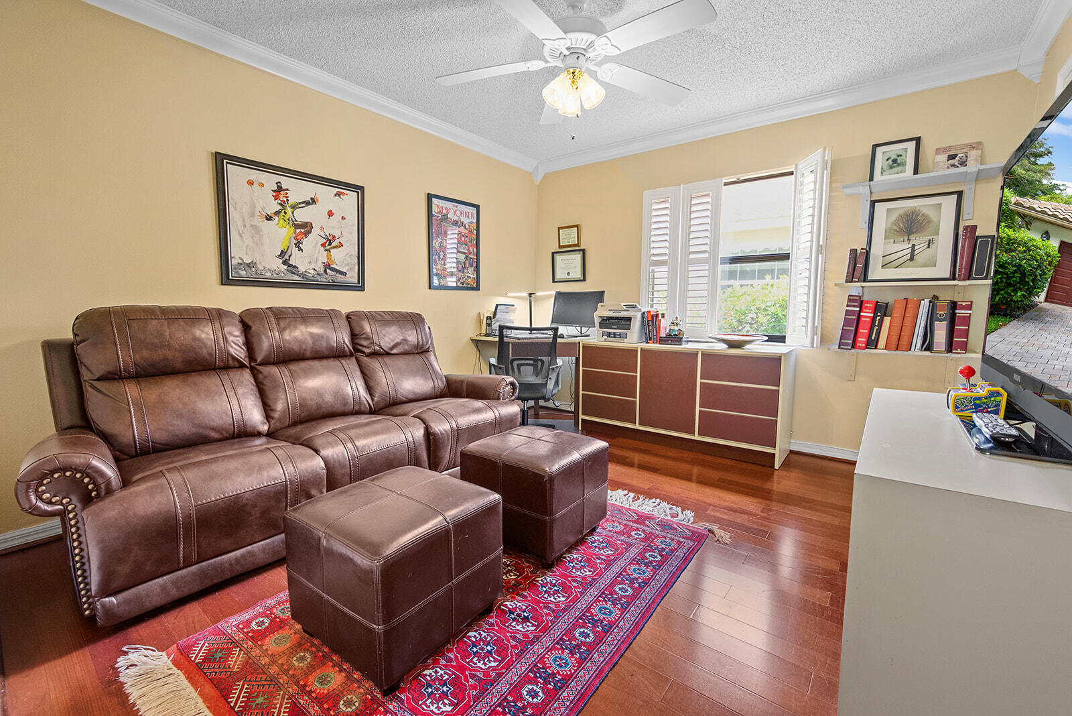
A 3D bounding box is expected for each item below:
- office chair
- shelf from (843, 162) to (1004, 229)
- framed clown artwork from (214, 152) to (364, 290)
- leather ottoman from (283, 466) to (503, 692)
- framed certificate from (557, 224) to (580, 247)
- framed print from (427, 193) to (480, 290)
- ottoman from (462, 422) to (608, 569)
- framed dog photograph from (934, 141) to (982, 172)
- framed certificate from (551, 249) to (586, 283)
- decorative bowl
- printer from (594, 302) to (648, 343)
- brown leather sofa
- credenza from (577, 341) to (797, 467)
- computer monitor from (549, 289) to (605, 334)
[{"bbox_3d":[-0.076,0.186,3.640,0.600,0.900,0.600,1,6,4],"label":"office chair"},{"bbox_3d":[2.260,-0.943,2.672,0.705,0.243,0.236,5,8,38],"label":"shelf"},{"bbox_3d":[-1.428,-0.767,2.699,0.036,0.688,0.838,5,8,38],"label":"framed clown artwork"},{"bbox_3d":[-0.447,0.644,1.450,0.470,0.425,0.470,5,7,35],"label":"leather ottoman"},{"bbox_3d":[0.324,-1.167,4.317,0.237,0.200,0.027,5,8,38],"label":"framed certificate"},{"bbox_3d":[-0.666,-0.920,3.656,0.030,0.718,0.540,5,8,38],"label":"framed print"},{"bbox_3d":[0.006,0.584,2.048,0.470,0.425,0.470,5,8,38],"label":"ottoman"},{"bbox_3d":[2.436,-1.137,2.582,0.195,0.180,0.020,5,-5,38],"label":"framed dog photograph"},{"bbox_3d":[0.316,-0.888,4.332,0.392,0.300,0.020,5,8,38],"label":"framed certificate"},{"bbox_3d":[1.457,-0.113,3.238,0.400,0.087,0.400,5,8,38],"label":"decorative bowl"},{"bbox_3d":[0.758,-0.294,3.791,0.405,0.320,0.390,5,7,36],"label":"printer"},{"bbox_3d":[-1.107,0.252,2.394,0.960,1.044,2.235,5,8,38],"label":"brown leather sofa"},{"bbox_3d":[1.127,0.281,3.541,1.530,0.765,0.455,5,8,38],"label":"credenza"},{"bbox_3d":[0.381,-0.381,4.036,0.545,0.420,0.200,5,8,38],"label":"computer monitor"}]

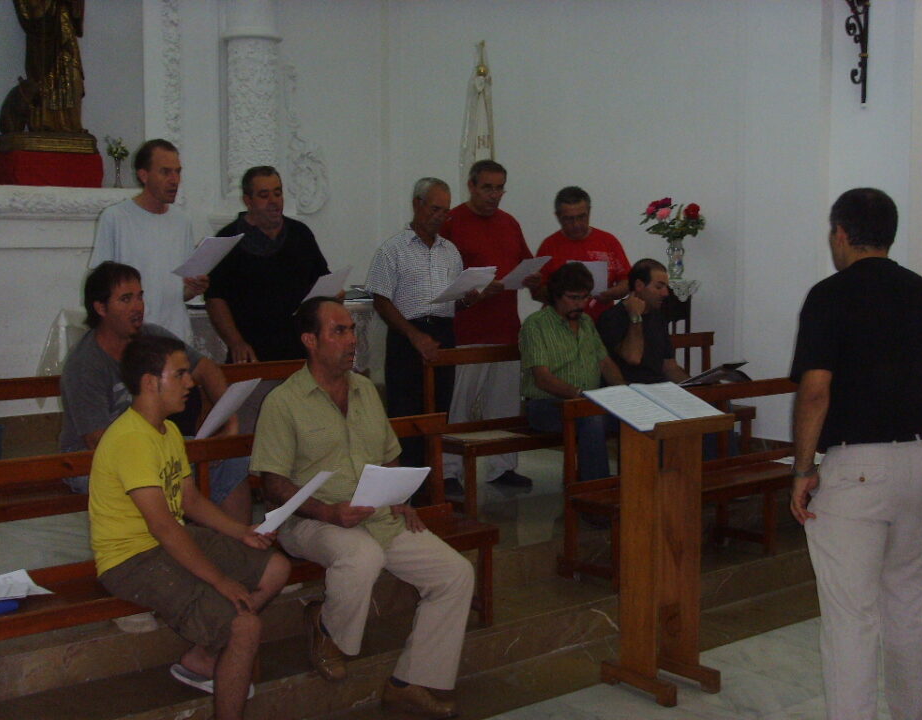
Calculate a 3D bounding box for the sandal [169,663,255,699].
[{"bbox_3d":[-0.821,1.042,4.099,0.285,0.075,0.100,10,8,19],"label":"sandal"}]

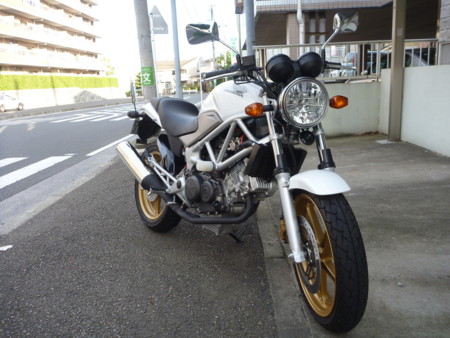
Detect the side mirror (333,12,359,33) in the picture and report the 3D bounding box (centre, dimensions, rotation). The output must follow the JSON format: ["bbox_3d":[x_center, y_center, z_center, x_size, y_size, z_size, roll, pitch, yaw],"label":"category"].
[{"bbox_3d":[0.569,-0.692,1.720,0.135,0.095,0.055,-8,12,-22],"label":"side mirror"}]

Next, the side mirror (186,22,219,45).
[{"bbox_3d":[-0.101,-0.608,1.635,0.135,0.095,0.055,-3,11,7],"label":"side mirror"}]

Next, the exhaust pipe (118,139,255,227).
[{"bbox_3d":[-0.303,0.070,2.136,0.250,0.390,1.260,5,5,-37],"label":"exhaust pipe"}]

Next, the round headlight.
[{"bbox_3d":[0.303,-0.265,1.472,0.195,0.195,0.130,-6,9,-7],"label":"round headlight"}]

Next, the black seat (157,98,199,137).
[{"bbox_3d":[-0.213,-0.289,2.247,0.260,0.190,0.400,5,5,-37],"label":"black seat"}]

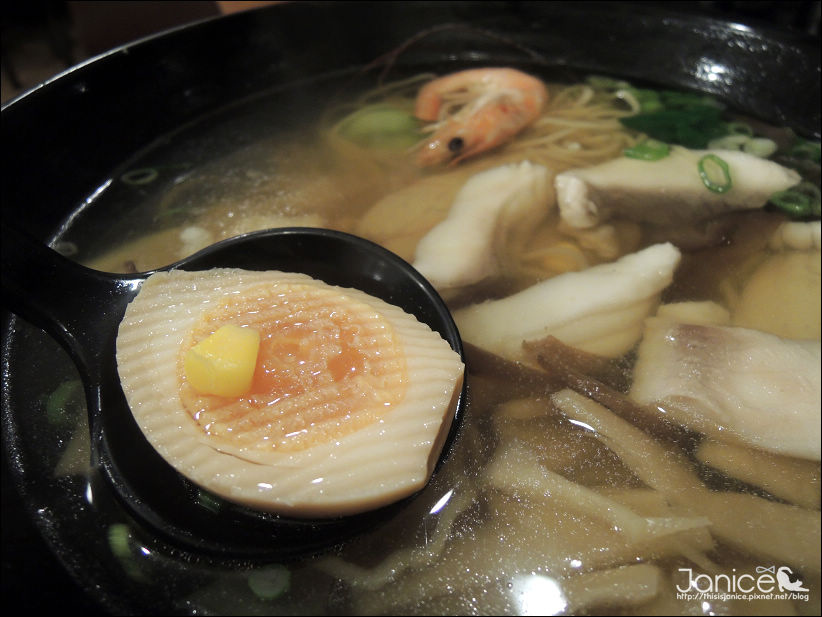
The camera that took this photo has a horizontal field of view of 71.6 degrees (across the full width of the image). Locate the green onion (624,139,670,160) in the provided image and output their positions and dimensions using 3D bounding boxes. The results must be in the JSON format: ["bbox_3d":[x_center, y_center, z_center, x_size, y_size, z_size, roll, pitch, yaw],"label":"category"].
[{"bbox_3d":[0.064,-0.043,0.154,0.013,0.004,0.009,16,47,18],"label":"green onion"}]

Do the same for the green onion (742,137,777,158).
[{"bbox_3d":[0.100,-0.046,0.164,0.009,0.005,0.009,24,49,24],"label":"green onion"}]

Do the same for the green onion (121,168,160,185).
[{"bbox_3d":[-0.080,-0.039,0.167,0.011,0.004,0.009,-22,47,-20],"label":"green onion"}]

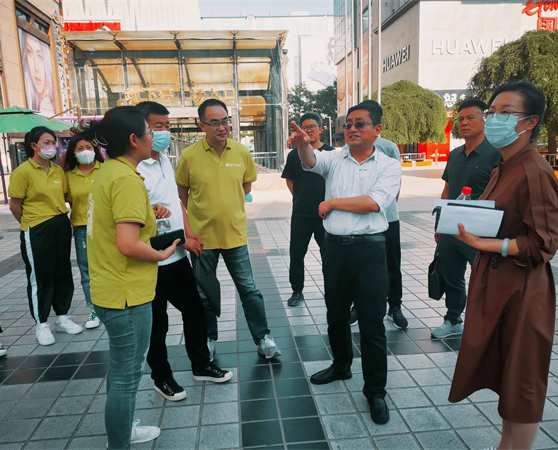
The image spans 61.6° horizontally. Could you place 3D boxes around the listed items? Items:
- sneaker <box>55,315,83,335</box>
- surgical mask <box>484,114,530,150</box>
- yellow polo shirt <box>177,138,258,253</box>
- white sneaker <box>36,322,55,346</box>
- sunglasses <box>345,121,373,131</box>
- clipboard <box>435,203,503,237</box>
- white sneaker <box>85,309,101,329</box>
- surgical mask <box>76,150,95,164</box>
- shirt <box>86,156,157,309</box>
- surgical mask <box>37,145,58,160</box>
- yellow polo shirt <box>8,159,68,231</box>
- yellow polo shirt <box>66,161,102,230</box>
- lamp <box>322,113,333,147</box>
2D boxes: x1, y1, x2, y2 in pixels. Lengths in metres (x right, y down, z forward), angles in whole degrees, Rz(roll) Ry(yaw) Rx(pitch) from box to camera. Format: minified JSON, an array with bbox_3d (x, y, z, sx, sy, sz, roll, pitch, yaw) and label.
[{"bbox_3d":[-1.721,0.817,3.834,0.265,0.115,0.100,2,10,23],"label":"sneaker"},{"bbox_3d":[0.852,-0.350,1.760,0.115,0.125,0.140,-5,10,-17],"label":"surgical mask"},{"bbox_3d":[-0.424,-0.223,3.200,0.550,0.740,0.310,-4,9,-15],"label":"yellow polo shirt"},{"bbox_3d":[-1.825,0.849,3.652,0.100,0.115,0.265,-9,12,-39],"label":"white sneaker"},{"bbox_3d":[0.453,-0.540,2.540,0.145,0.045,0.145,0,4,43],"label":"sunglasses"},{"bbox_3d":[0.708,-0.017,1.740,0.250,0.020,0.175,5,47,26],"label":"clipboard"},{"bbox_3d":[-1.560,0.778,3.940,0.092,0.105,0.245,-4,9,-11],"label":"white sneaker"},{"bbox_3d":[-1.526,-0.531,3.690,0.140,0.120,0.095,-9,11,-36],"label":"surgical mask"},{"bbox_3d":[-0.703,0.020,2.090,0.300,0.640,0.430,-7,10,-28],"label":"shirt"},{"bbox_3d":[-1.710,-0.534,3.460,0.100,0.120,0.140,2,10,24],"label":"surgical mask"},{"bbox_3d":[-1.819,-0.234,3.540,0.270,0.550,0.440,4,11,34],"label":"yellow polo shirt"},{"bbox_3d":[-1.596,-0.264,3.920,0.430,0.590,0.240,-6,10,-25],"label":"yellow polo shirt"},{"bbox_3d":[4.746,-8.397,45.624,1.100,4.640,0.300,-2,9,0],"label":"lamp"}]

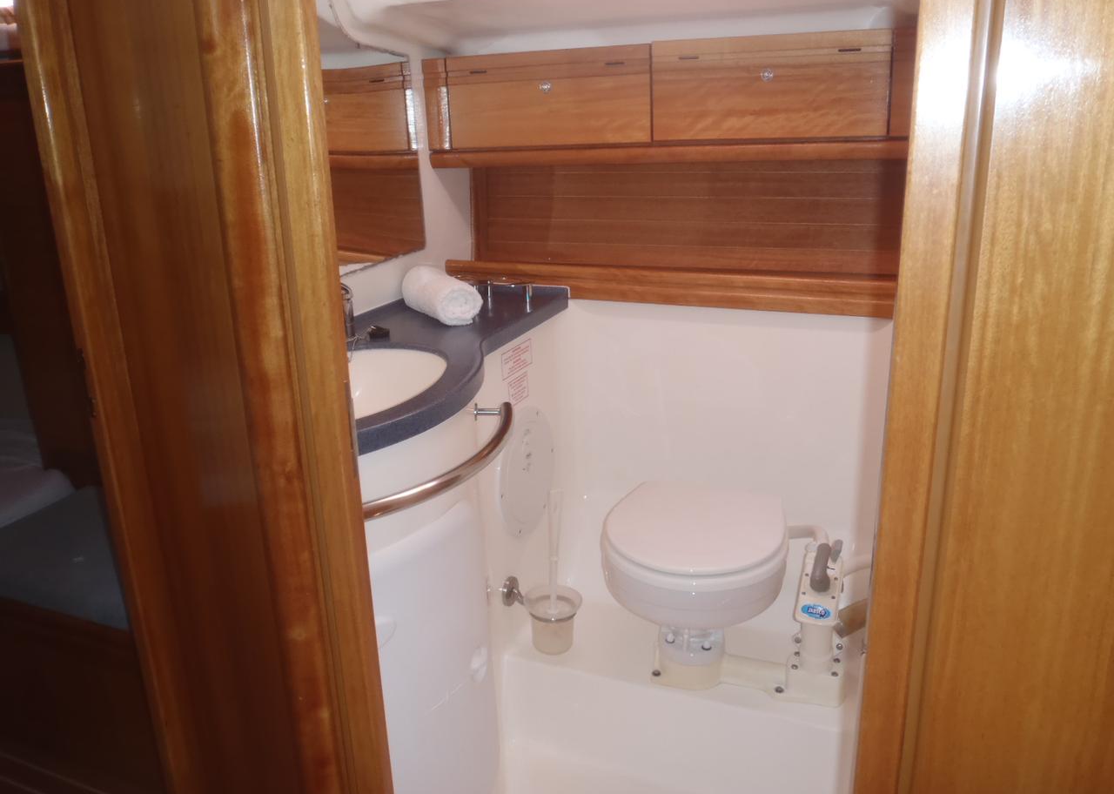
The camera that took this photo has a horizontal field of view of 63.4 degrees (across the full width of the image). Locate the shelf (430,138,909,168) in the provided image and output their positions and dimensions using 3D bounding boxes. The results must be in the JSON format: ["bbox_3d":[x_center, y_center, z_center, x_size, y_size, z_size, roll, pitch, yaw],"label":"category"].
[{"bbox_3d":[0.181,-0.467,1.727,0.960,0.041,0.055,6,19,23],"label":"shelf"}]

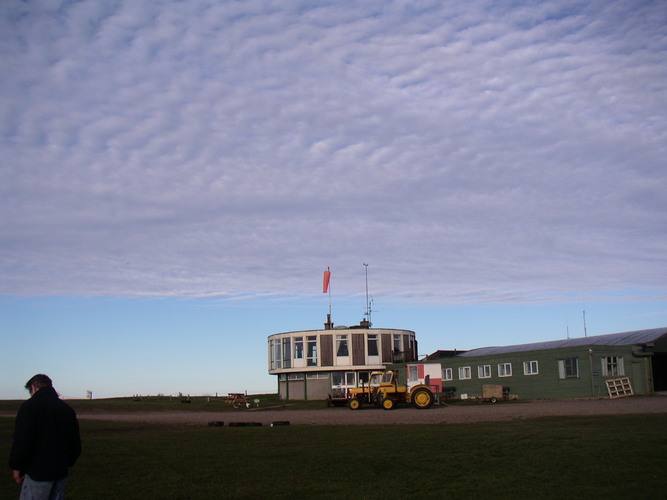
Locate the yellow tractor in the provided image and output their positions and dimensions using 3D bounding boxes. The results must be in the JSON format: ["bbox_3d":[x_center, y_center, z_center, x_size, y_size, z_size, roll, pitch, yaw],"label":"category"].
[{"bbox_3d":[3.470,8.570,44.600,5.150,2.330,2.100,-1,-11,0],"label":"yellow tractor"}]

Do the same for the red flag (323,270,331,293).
[{"bbox_3d":[-0.580,2.630,61.000,0.620,1.800,0.500,-1,-11,0],"label":"red flag"}]

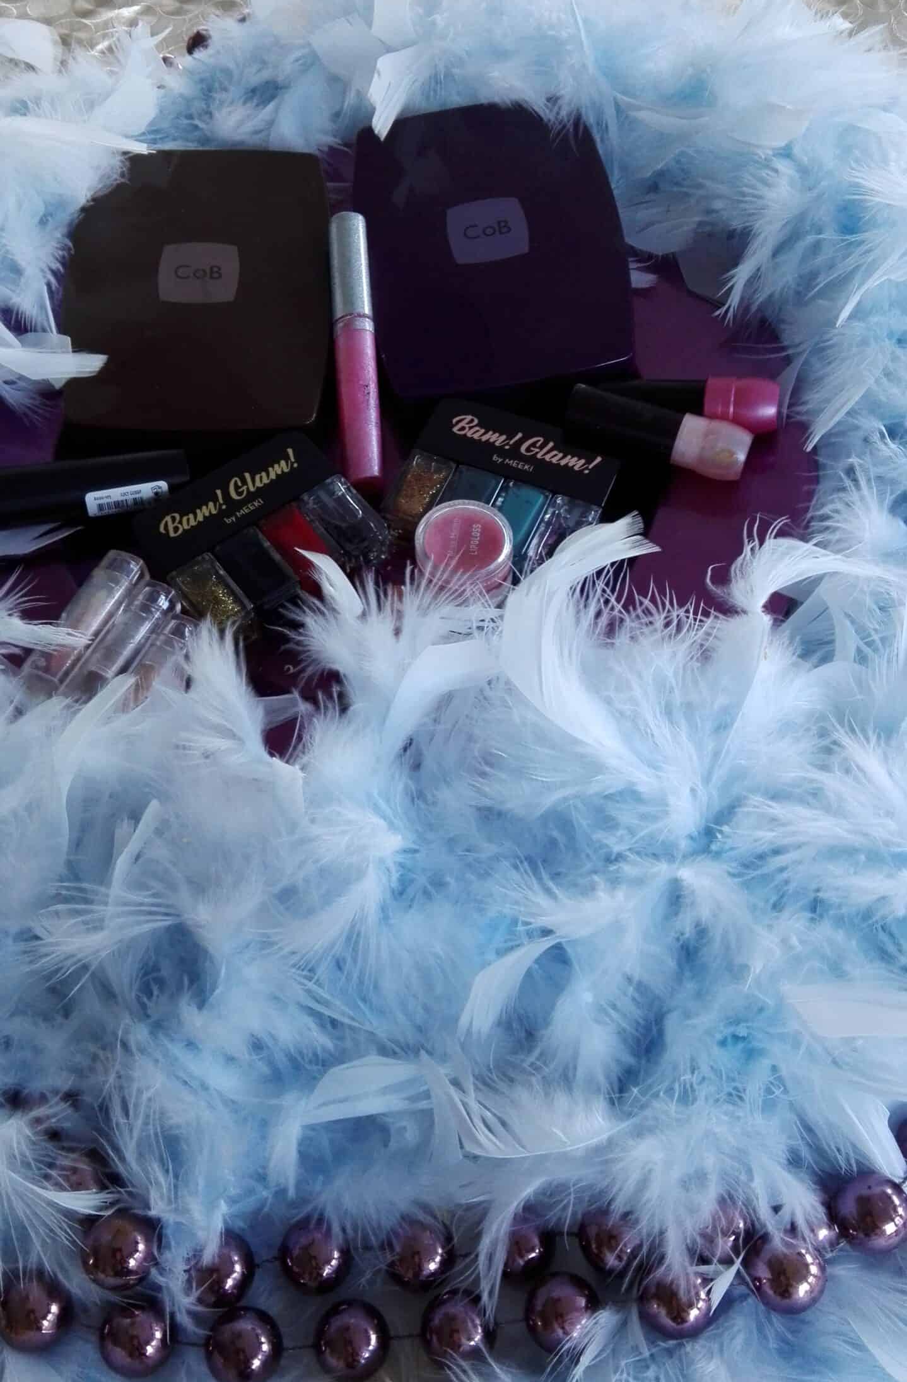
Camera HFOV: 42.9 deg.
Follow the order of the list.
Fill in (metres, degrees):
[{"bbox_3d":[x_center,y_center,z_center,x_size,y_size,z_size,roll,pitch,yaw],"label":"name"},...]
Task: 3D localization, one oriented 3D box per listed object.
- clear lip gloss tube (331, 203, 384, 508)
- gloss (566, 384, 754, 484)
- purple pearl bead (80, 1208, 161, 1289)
[{"bbox_3d":[-0.037,-0.130,0.440,0.015,0.015,0.127,-4,65,-2],"label":"clear lip gloss tube"},{"bbox_3d":[0.075,-0.094,0.420,0.065,0.018,0.018,17,64,6],"label":"gloss"},{"bbox_3d":[-0.085,0.142,0.294,0.019,0.019,0.019,0,63,0],"label":"purple pearl bead"}]

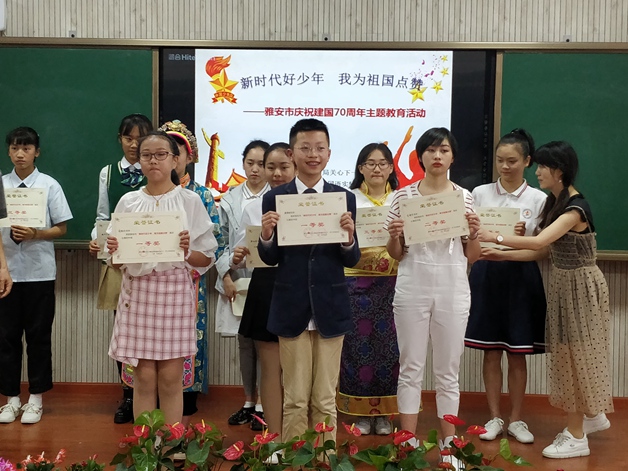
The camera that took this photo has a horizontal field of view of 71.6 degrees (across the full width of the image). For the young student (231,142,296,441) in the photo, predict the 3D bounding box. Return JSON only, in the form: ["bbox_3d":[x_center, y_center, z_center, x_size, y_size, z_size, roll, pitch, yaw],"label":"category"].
[{"bbox_3d":[-0.182,0.282,2.170,0.440,1.490,0.340,1,1,8],"label":"young student"}]

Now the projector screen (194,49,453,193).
[{"bbox_3d":[0.057,-0.538,2.610,1.547,1.160,0.060,1,1,1],"label":"projector screen"}]

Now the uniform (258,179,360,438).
[{"bbox_3d":[-0.020,0.366,1.930,0.450,1.254,0.320,1,1,3],"label":"uniform"}]

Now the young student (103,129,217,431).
[{"bbox_3d":[-0.684,0.254,1.940,0.470,1.444,0.380,1,1,8],"label":"young student"}]

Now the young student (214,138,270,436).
[{"bbox_3d":[-0.318,0.252,2.330,0.430,1.520,0.320,1,1,12],"label":"young student"}]

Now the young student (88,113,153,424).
[{"bbox_3d":[-0.972,0.163,2.320,0.460,1.636,0.330,1,1,0],"label":"young student"}]

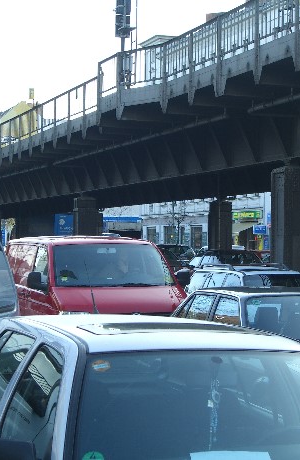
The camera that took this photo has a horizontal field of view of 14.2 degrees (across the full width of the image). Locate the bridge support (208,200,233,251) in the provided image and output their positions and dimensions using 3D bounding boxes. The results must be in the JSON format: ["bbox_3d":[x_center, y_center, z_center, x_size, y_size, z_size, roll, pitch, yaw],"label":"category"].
[{"bbox_3d":[2.660,0.550,45.500,0.730,3.300,0.730,0,-1,-18],"label":"bridge support"}]

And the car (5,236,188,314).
[{"bbox_3d":[-0.850,1.070,17.100,1.860,1.950,4.750,0,-1,-15],"label":"car"}]

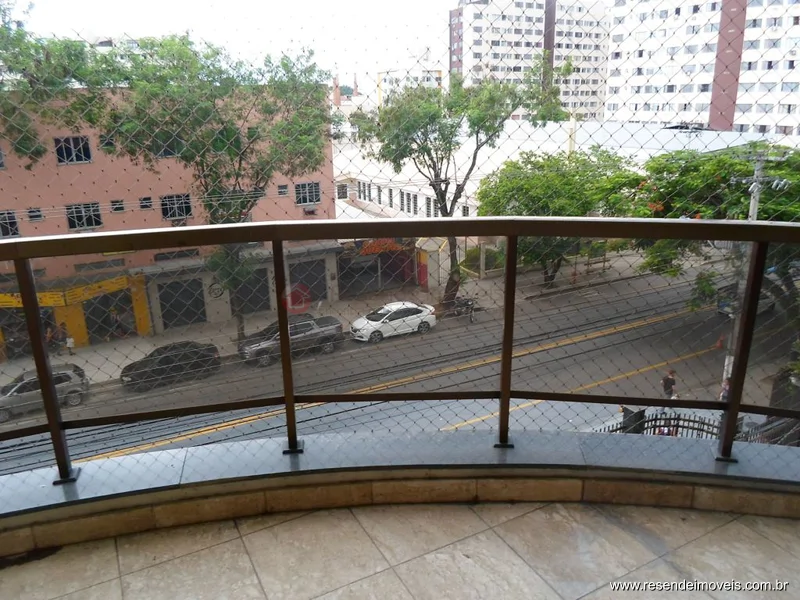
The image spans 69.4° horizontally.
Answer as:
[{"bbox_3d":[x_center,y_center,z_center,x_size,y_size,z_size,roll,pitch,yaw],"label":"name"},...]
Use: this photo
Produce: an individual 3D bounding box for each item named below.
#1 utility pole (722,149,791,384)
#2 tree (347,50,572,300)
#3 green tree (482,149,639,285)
[{"bbox_3d":[12.417,-0.874,20.962,0.600,9.150,2.100,-10,19,-27],"label":"utility pole"},{"bbox_3d":[3.091,-6.009,31.085,11.200,13.200,9.500,1,17,5],"label":"tree"},{"bbox_3d":[9.427,-4.929,35.440,9.400,8.400,8.300,4,18,14],"label":"green tree"}]

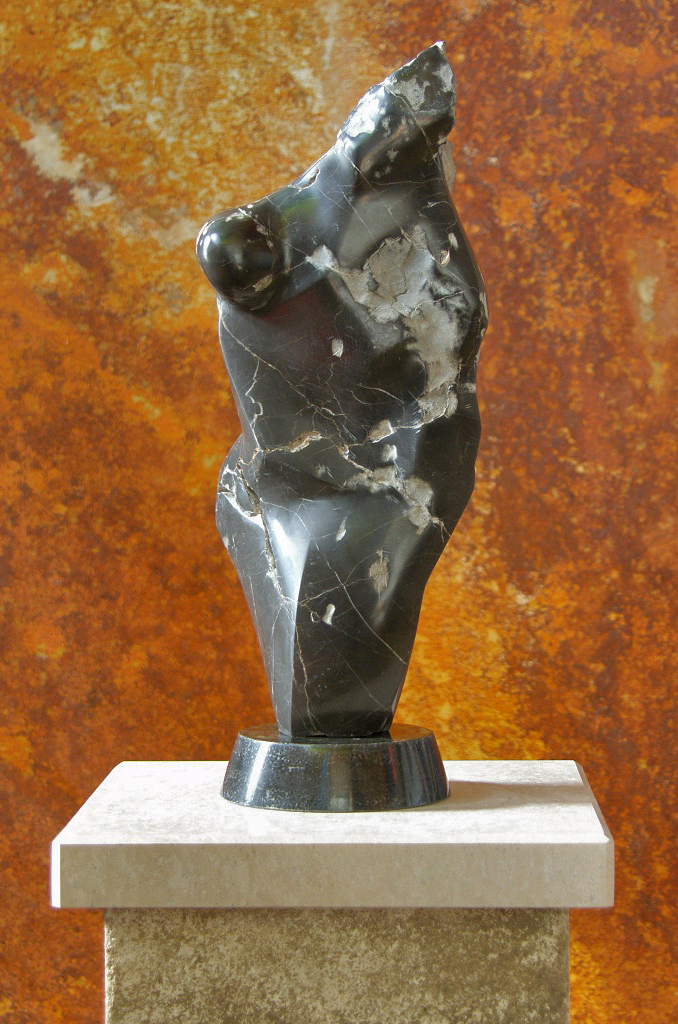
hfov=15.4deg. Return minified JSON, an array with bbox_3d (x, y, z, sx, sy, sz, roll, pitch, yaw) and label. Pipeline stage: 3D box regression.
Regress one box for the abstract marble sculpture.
[{"bbox_3d":[0.002,-0.078,1.650,0.190,0.453,0.120,0,3,0],"label":"abstract marble sculpture"}]

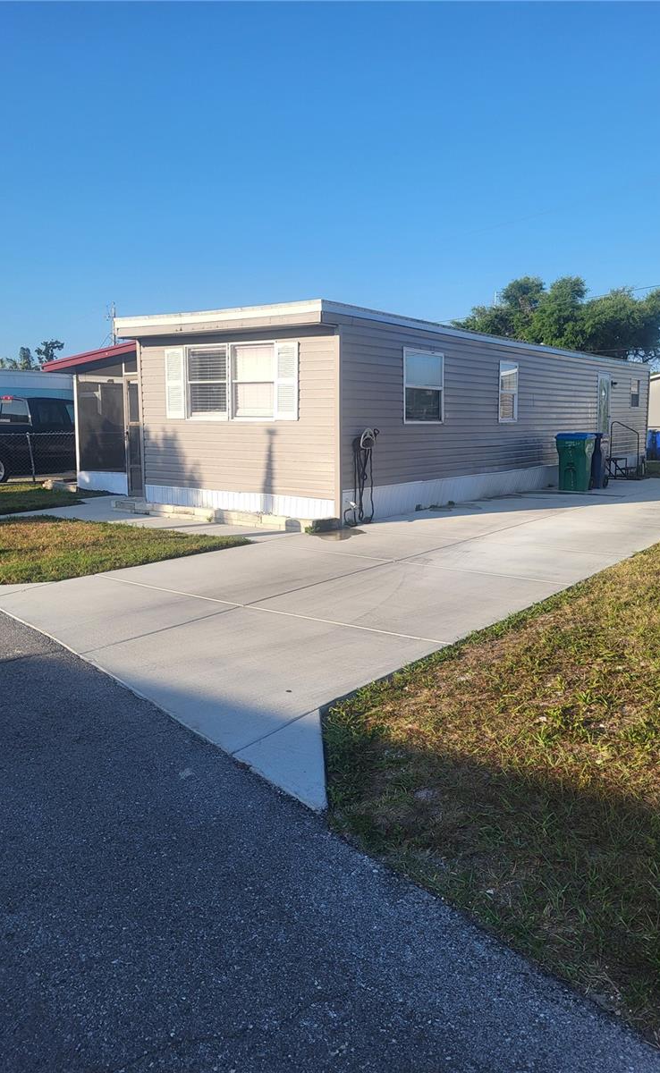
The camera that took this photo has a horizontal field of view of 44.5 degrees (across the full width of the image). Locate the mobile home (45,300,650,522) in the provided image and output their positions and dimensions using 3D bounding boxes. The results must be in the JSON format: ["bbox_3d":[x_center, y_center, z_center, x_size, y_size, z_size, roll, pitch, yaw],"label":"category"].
[{"bbox_3d":[1.874,-2.684,17.901,6.150,2.870,15.450,6,10,35],"label":"mobile home"}]

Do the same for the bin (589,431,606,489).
[{"bbox_3d":[5.374,-1.569,16.547,0.620,1.100,0.740,5,10,30],"label":"bin"}]

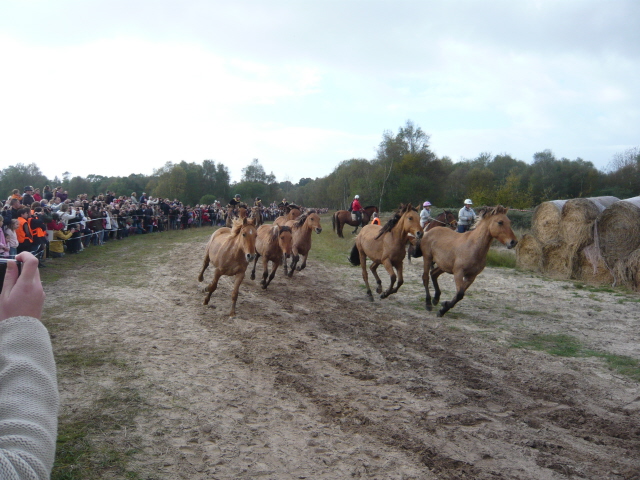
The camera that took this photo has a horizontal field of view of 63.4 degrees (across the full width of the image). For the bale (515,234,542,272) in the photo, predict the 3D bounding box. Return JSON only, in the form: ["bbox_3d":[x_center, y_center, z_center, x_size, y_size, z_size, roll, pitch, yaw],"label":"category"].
[{"bbox_3d":[6.304,0.323,14.332,1.200,1.100,1.200,-1,4,-13],"label":"bale"}]

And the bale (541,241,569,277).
[{"bbox_3d":[6.524,0.433,13.132,1.200,1.100,1.200,-1,4,-13],"label":"bale"}]

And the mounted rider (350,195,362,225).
[{"bbox_3d":[2.093,-1.636,28.900,0.650,1.650,0.550,-1,4,-19],"label":"mounted rider"}]

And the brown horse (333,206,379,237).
[{"bbox_3d":[2.045,-1.008,29.000,2.350,1.800,0.600,-1,4,-17],"label":"brown horse"}]

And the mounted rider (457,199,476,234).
[{"bbox_3d":[4.445,-0.512,15.600,0.600,1.500,0.650,-3,5,-43],"label":"mounted rider"}]

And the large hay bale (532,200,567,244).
[{"bbox_3d":[6.452,-0.419,13.482,1.200,1.170,1.200,-1,4,-13],"label":"large hay bale"}]

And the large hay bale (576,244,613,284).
[{"bbox_3d":[6.895,0.522,12.032,1.200,1.100,1.200,-1,4,-13],"label":"large hay bale"}]

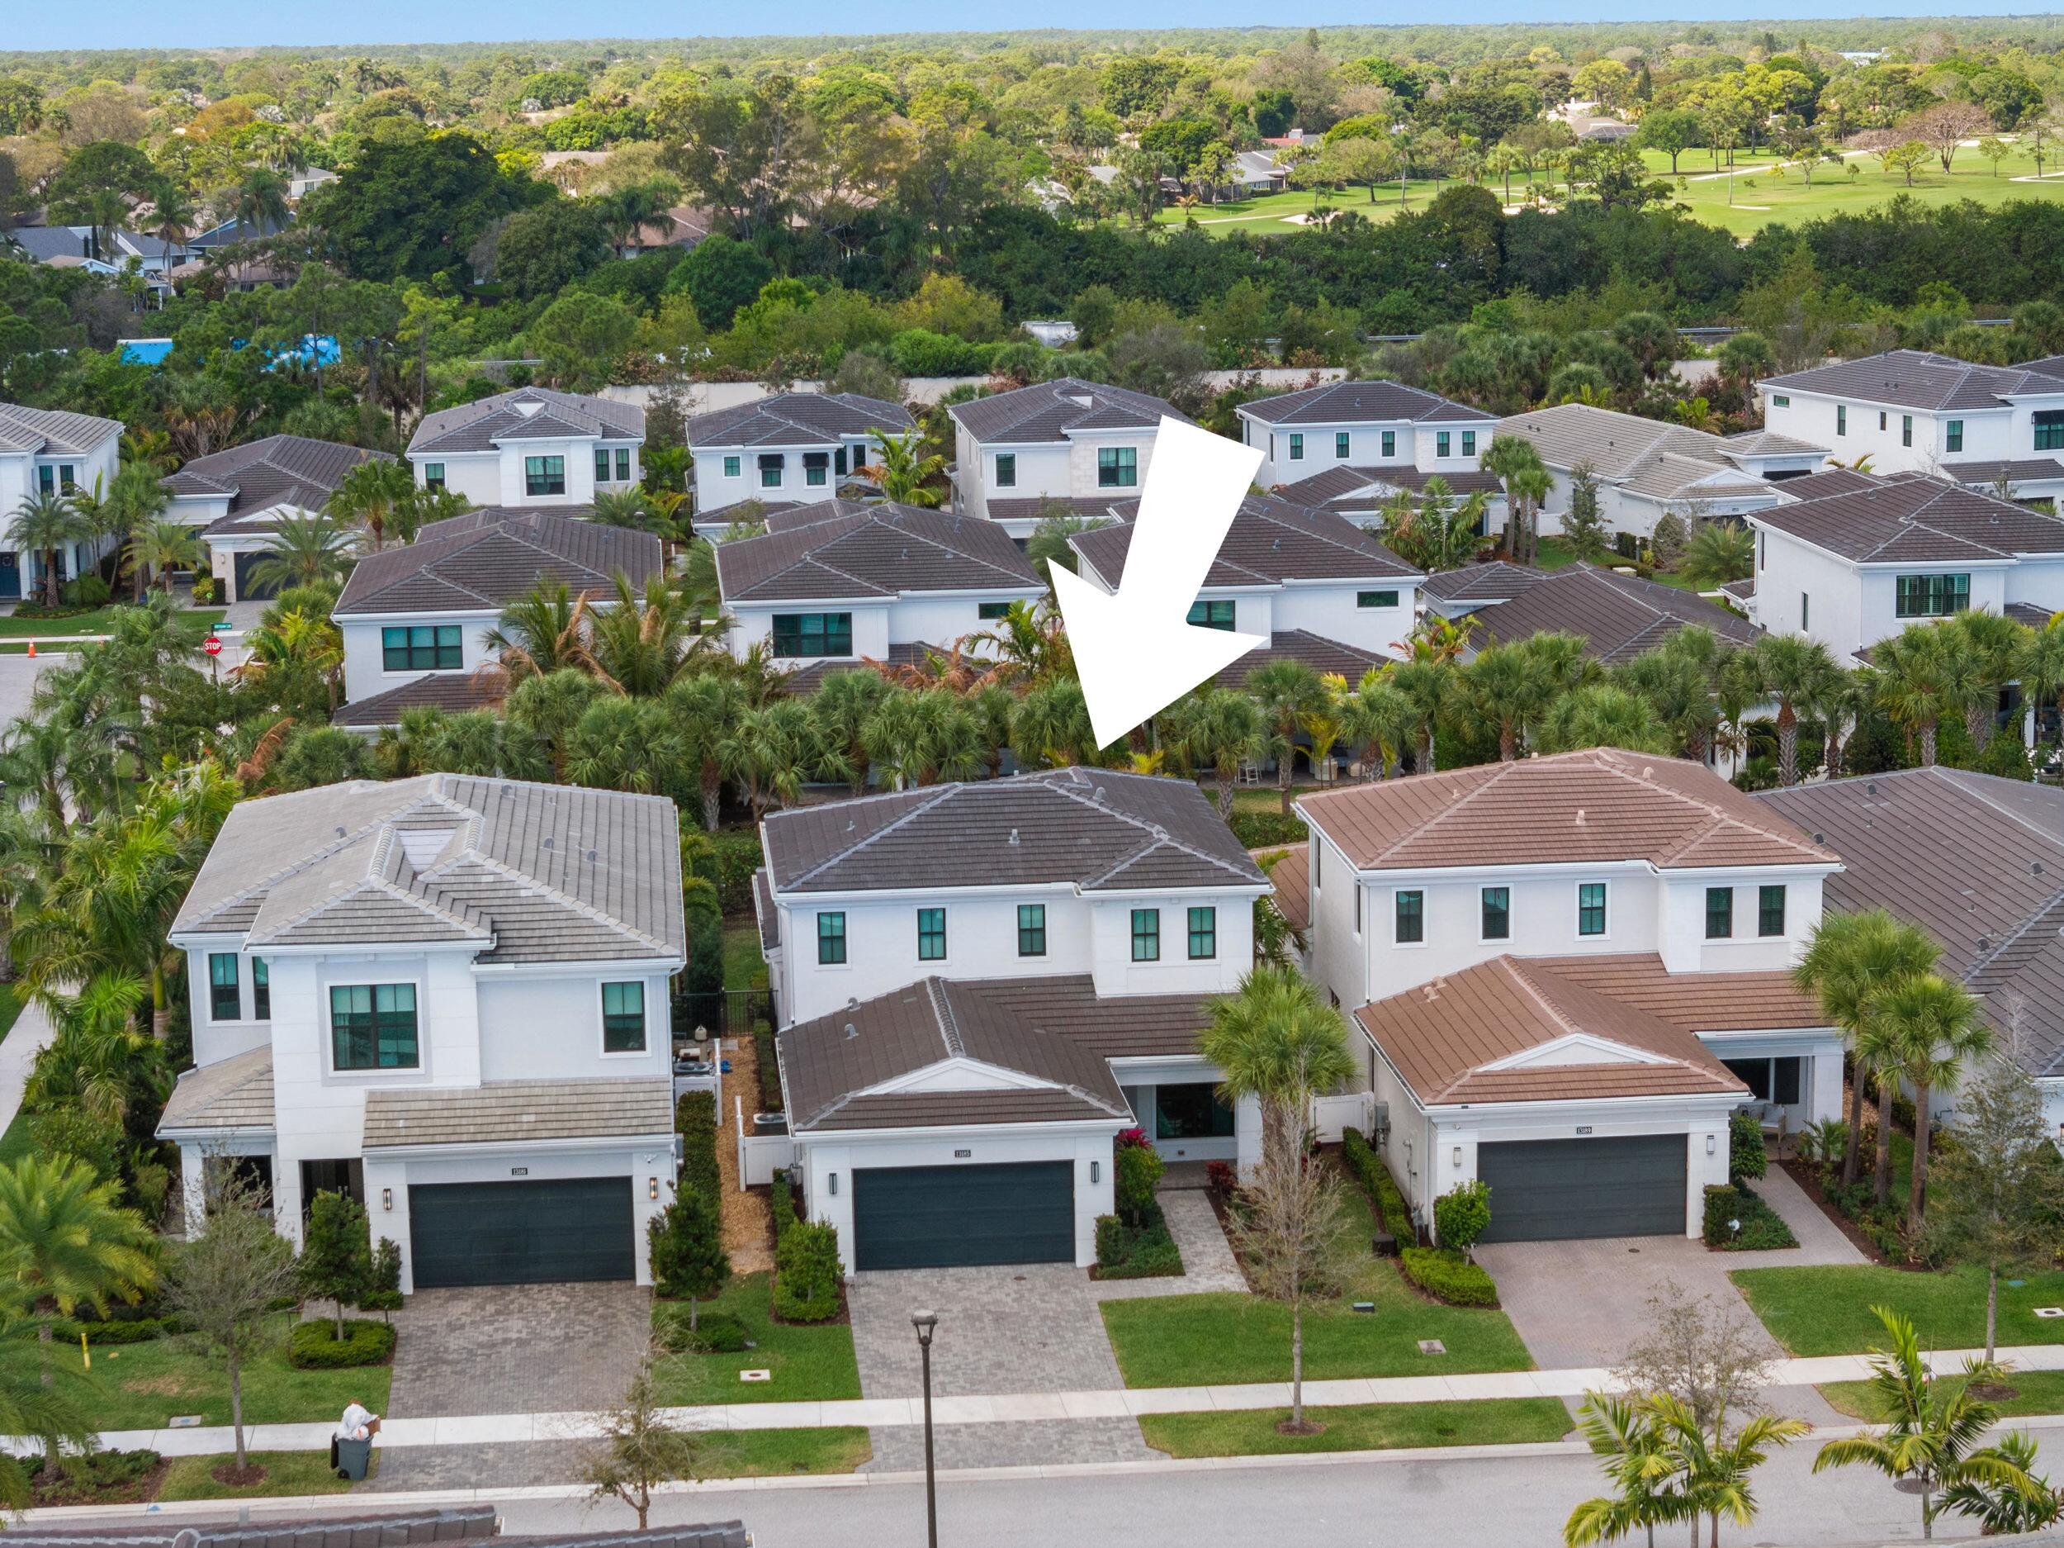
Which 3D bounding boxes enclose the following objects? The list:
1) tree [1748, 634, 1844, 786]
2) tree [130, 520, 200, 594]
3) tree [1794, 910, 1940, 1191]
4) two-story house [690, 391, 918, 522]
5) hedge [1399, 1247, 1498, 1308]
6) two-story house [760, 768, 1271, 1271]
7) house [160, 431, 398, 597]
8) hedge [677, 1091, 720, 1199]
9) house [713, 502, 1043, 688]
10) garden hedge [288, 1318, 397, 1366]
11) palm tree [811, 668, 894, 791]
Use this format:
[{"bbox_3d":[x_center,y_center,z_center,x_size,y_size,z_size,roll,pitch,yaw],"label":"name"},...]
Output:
[{"bbox_3d":[26.021,-1.414,142.498,3.290,6.490,3.290,-2,10,-5],"label":"tree"},{"bbox_3d":[-42.799,-10.524,206.669,3.538,3.950,3.538,-2,10,-5],"label":"tree"},{"bbox_3d":[19.738,6.503,98.757,3.465,6.738,3.465,-2,10,-4],"label":"tree"},{"bbox_3d":[-11.976,-15.502,217.746,11.800,8.750,25.500,-2,10,-5],"label":"two-story house"},{"bbox_3d":[9.087,10.935,91.324,1.700,0.550,3.350,-2,10,-5],"label":"hedge"},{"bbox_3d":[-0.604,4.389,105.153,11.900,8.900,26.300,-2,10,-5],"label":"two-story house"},{"bbox_3d":[-40.277,-14.111,220.056,11.800,6.200,32.000,-2,10,-5],"label":"house"},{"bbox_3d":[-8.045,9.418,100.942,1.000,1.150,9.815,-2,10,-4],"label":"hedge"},{"bbox_3d":[-6.053,-5.969,162.799,12.000,9.300,29.000,-2,10,-5],"label":"house"},{"bbox_3d":[-14.571,12.019,88.414,2.250,0.620,1.550,-2,10,-5],"label":"garden hedge"},{"bbox_3d":[-5.945,-0.298,139.639,2.690,6.280,2.690,-2,10,-5],"label":"palm tree"}]

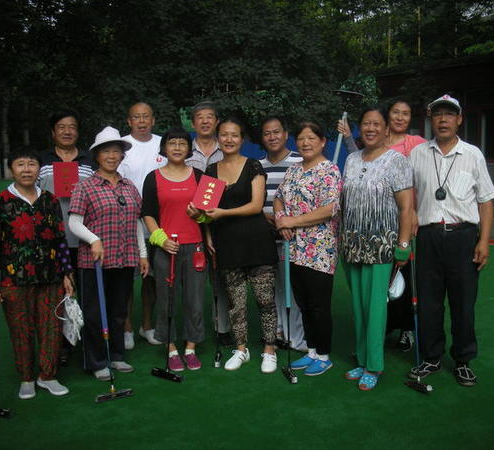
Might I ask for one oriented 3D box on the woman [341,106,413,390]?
[{"bbox_3d":[0.752,0.133,3.498,0.460,1.610,0.320,3,8,27],"label":"woman"}]

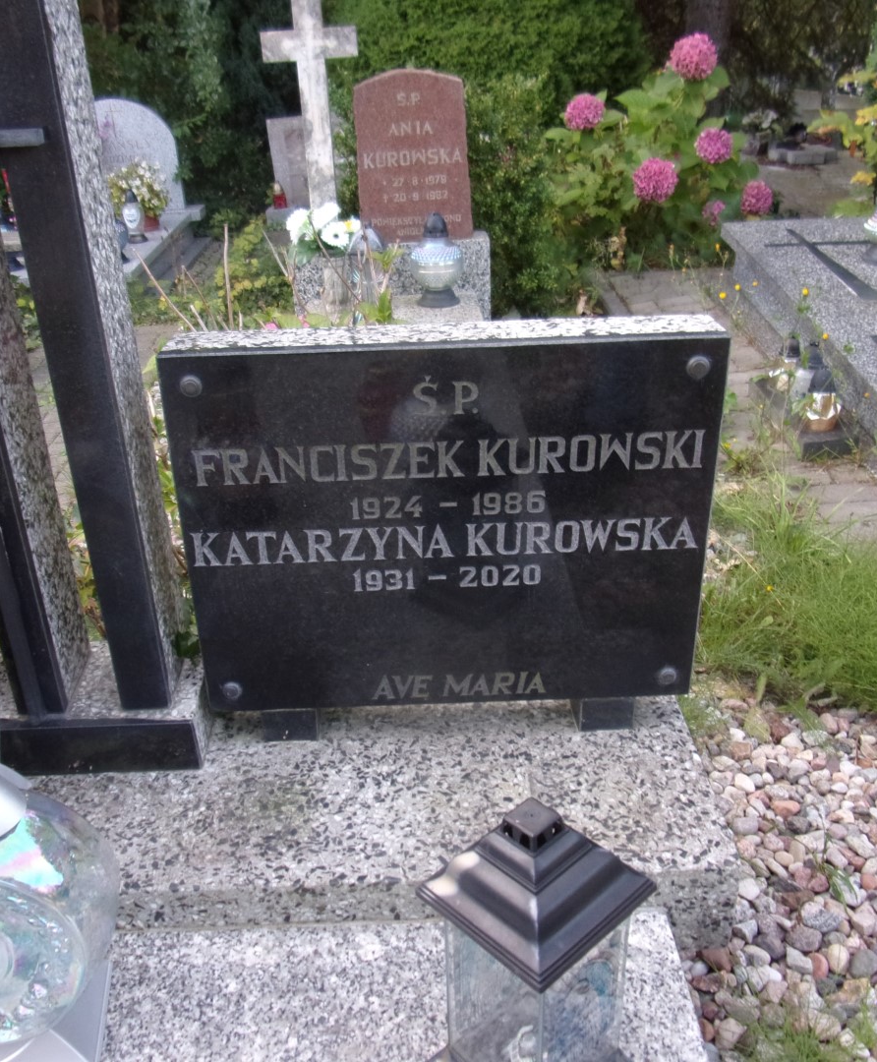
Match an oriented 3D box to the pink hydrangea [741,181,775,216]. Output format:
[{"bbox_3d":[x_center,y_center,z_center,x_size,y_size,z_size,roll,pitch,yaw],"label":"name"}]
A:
[{"bbox_3d":[1.372,-1.431,4.220,0.150,0.150,0.150,-1,29,0],"label":"pink hydrangea"}]

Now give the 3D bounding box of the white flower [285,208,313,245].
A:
[{"bbox_3d":[-0.443,-0.970,3.120,0.088,0.105,0.080,10,31,19],"label":"white flower"}]

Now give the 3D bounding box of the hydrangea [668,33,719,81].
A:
[{"bbox_3d":[1.000,-1.859,3.850,0.185,0.175,0.180,-1,29,0],"label":"hydrangea"}]

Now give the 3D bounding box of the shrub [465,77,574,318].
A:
[{"bbox_3d":[0.290,-1.181,3.556,0.410,0.840,0.390,-1,29,0],"label":"shrub"}]

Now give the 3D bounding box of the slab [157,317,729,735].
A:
[{"bbox_3d":[0.011,0.001,1.277,0.655,0.515,0.095,-1,26,0],"label":"slab"}]

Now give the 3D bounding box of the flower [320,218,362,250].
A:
[{"bbox_3d":[-0.309,-0.938,3.100,0.128,0.090,0.085,-4,29,-5],"label":"flower"}]

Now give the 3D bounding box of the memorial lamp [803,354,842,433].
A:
[{"bbox_3d":[1.013,-0.360,2.590,0.100,0.185,0.100,-1,29,0],"label":"memorial lamp"}]

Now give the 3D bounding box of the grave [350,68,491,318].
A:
[{"bbox_3d":[-0.057,-1.044,3.286,0.490,0.860,0.380,-3,29,1],"label":"grave"}]

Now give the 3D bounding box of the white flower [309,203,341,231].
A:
[{"bbox_3d":[-0.361,-1.005,3.140,0.100,0.085,0.085,-1,29,0],"label":"white flower"}]

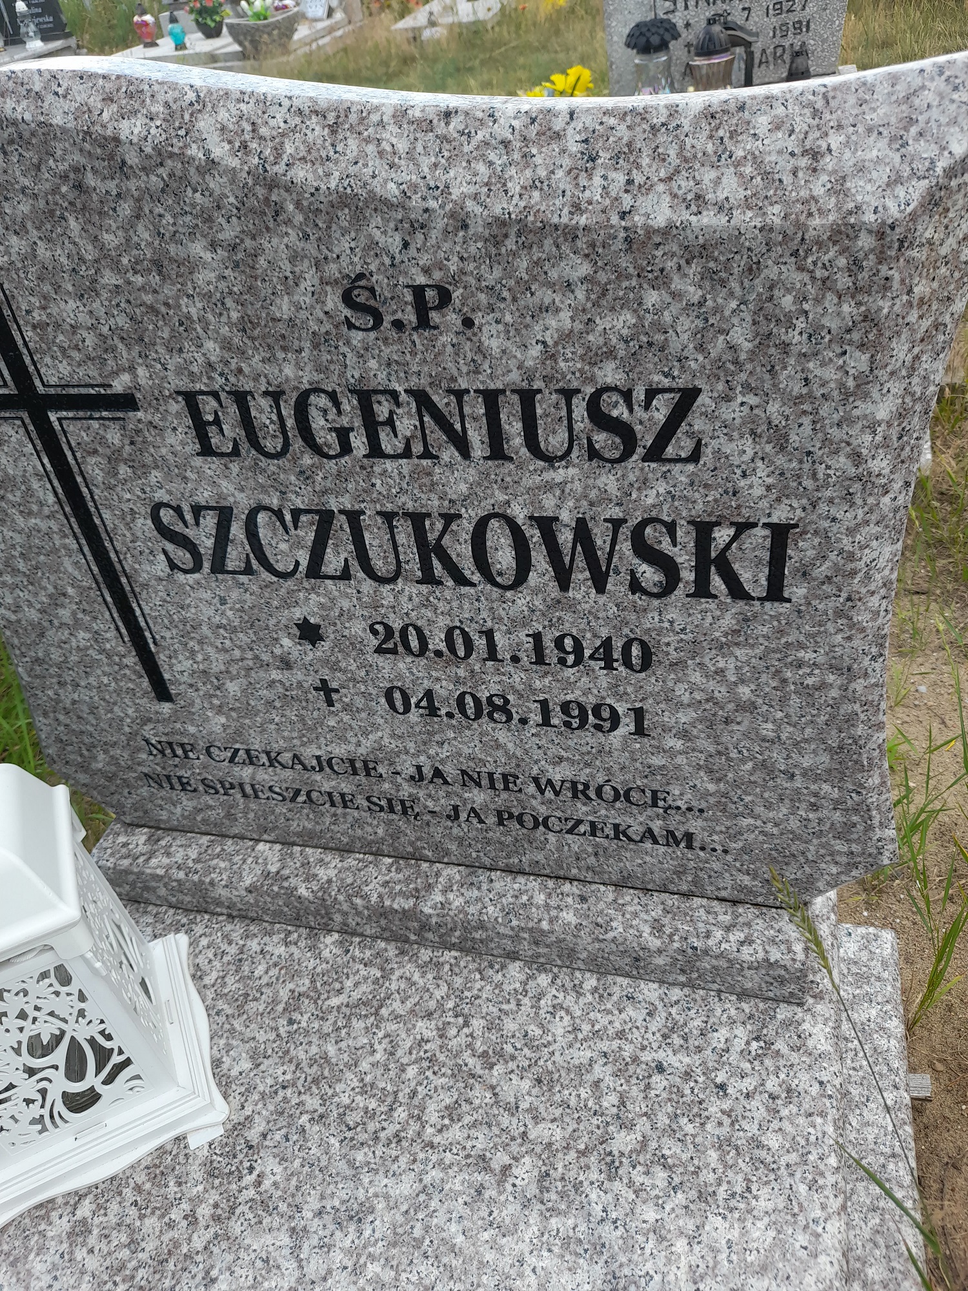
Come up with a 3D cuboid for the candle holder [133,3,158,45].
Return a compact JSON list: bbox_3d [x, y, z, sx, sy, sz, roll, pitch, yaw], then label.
[{"bbox_3d":[-1.809,-3.331,5.013,0.110,0.188,0.085,-17,42,-8],"label":"candle holder"}]

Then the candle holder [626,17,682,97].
[{"bbox_3d":[0.459,-1.541,2.530,0.142,0.240,0.142,4,44,15],"label":"candle holder"}]

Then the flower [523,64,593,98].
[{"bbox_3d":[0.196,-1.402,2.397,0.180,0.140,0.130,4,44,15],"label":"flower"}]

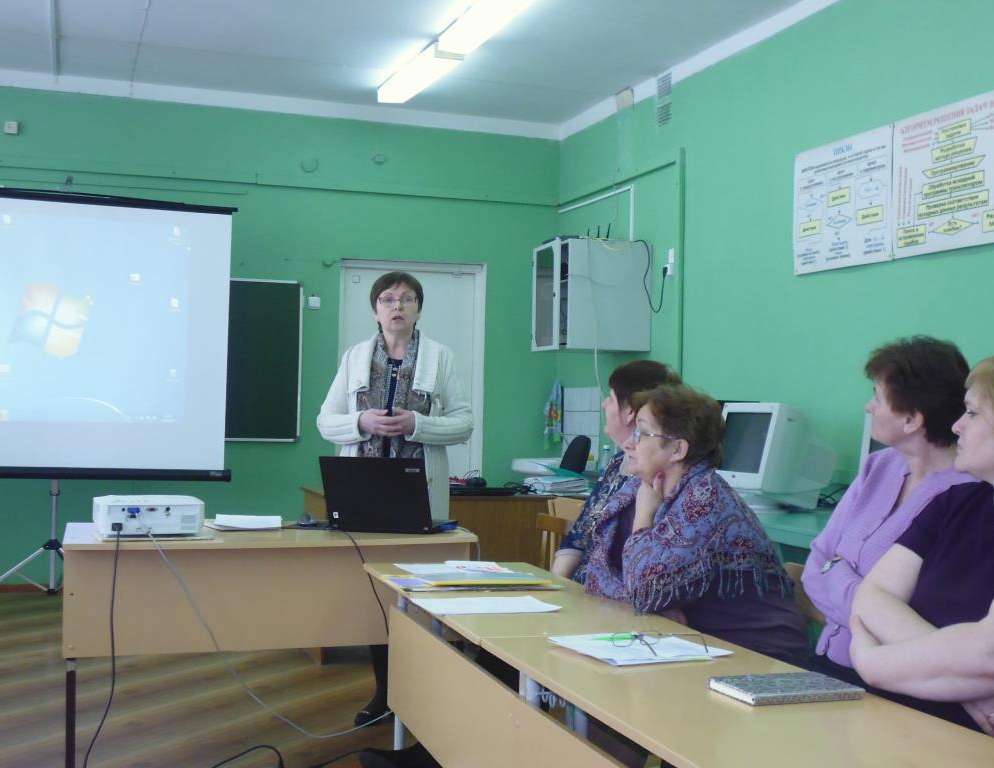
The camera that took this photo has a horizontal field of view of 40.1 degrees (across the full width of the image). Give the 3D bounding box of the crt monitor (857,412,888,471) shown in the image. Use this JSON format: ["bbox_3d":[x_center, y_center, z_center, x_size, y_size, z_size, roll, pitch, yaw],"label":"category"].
[{"bbox_3d":[1.487,0.274,4.473,0.420,0.430,0.370,1,-2,-20],"label":"crt monitor"}]

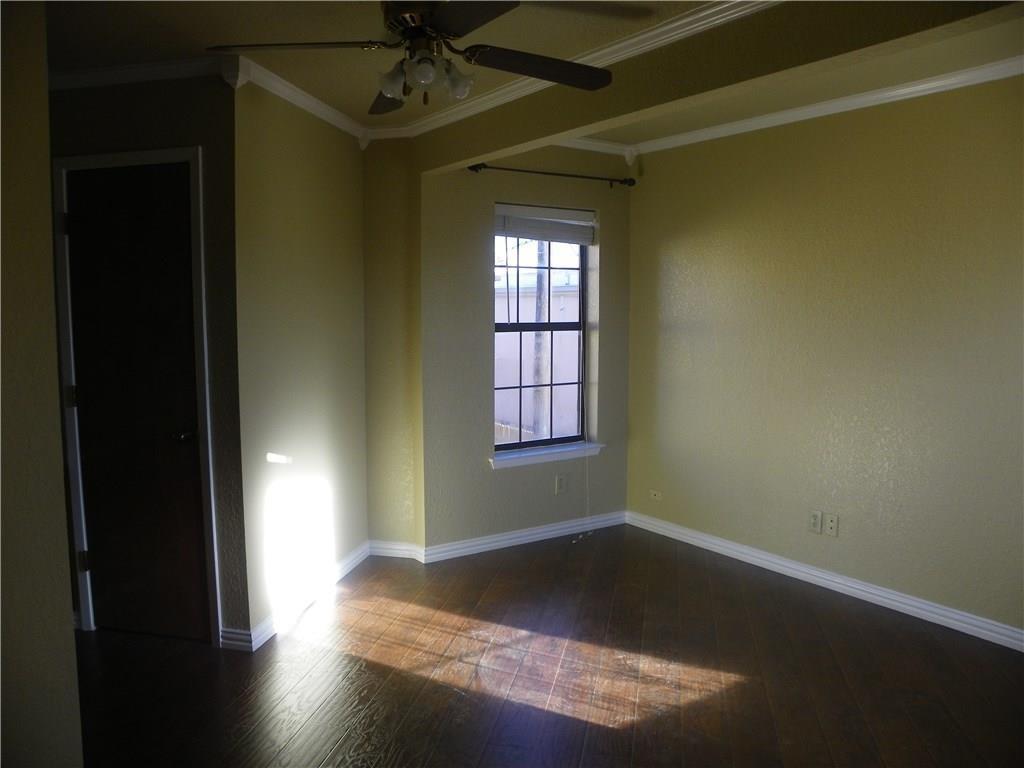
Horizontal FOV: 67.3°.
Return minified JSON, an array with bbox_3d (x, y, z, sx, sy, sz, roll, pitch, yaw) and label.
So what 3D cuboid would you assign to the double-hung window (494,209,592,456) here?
[{"bbox_3d":[0.176,-0.334,4.762,0.775,1.474,0.080,-3,6,-33],"label":"double-hung window"}]

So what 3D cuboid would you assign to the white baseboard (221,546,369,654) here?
[{"bbox_3d":[-1.032,1.009,3.854,0.160,0.095,1.301,1,5,12],"label":"white baseboard"}]

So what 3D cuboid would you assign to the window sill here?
[{"bbox_3d":[0.199,0.444,4.784,0.883,0.080,0.130,-3,6,-33],"label":"window sill"}]

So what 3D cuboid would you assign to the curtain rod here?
[{"bbox_3d":[0.254,-1.230,4.553,1.224,0.065,0.115,-3,6,-33],"label":"curtain rod"}]

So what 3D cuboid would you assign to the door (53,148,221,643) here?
[{"bbox_3d":[-1.582,0.076,3.299,0.719,2.065,0.080,1,5,13],"label":"door"}]

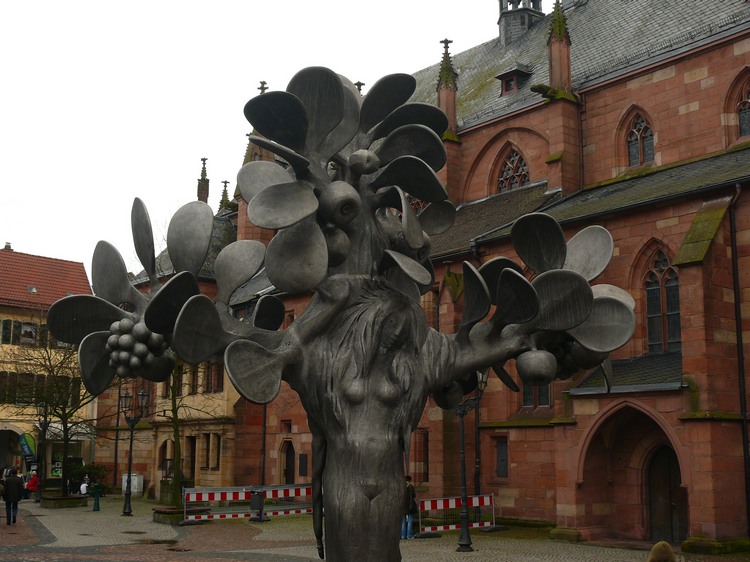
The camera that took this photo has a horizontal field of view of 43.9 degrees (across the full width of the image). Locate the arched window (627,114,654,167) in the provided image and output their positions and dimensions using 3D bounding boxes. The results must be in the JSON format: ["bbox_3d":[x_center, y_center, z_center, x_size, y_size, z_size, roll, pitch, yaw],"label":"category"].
[{"bbox_3d":[10.305,-5.434,36.149,0.300,2.050,1.200,9,-13,-39],"label":"arched window"}]

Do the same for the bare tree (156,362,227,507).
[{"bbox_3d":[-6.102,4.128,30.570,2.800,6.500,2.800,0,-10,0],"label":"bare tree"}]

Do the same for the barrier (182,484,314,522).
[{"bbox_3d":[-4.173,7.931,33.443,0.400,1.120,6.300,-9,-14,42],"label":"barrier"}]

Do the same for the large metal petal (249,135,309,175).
[{"bbox_3d":[-0.587,-0.784,5.726,0.400,0.090,0.330,24,3,-9],"label":"large metal petal"}]

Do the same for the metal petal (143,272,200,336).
[{"bbox_3d":[-1.075,0.119,4.907,0.230,0.370,0.070,35,26,-10],"label":"metal petal"}]

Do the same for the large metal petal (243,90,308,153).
[{"bbox_3d":[-0.610,-0.978,5.710,0.450,0.090,0.340,37,-56,-17],"label":"large metal petal"}]

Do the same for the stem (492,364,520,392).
[{"bbox_3d":[0.702,0.522,4.988,0.050,0.200,0.080,-44,-6,0],"label":"stem"}]

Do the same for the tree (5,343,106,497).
[{"bbox_3d":[-13.442,5.889,40.080,4.600,6.680,4.400,4,-11,-18],"label":"tree"}]

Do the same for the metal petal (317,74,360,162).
[{"bbox_3d":[-0.247,-1.043,5.975,0.320,0.530,0.090,6,0,17],"label":"metal petal"}]

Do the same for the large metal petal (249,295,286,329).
[{"bbox_3d":[-0.571,0.189,4.950,0.220,0.270,0.100,10,-7,-34],"label":"large metal petal"}]

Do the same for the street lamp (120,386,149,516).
[{"bbox_3d":[-8.531,5.948,32.676,0.450,4.440,1.100,8,-12,-41],"label":"street lamp"}]

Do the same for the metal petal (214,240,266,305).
[{"bbox_3d":[-0.693,-0.044,4.800,0.270,0.360,0.110,24,-9,-1],"label":"metal petal"}]

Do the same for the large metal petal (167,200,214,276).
[{"bbox_3d":[-0.956,-0.198,4.800,0.250,0.410,0.110,8,-6,7],"label":"large metal petal"}]

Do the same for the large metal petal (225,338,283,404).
[{"bbox_3d":[-0.594,0.447,4.550,0.280,0.320,0.120,-1,-6,12],"label":"large metal petal"}]

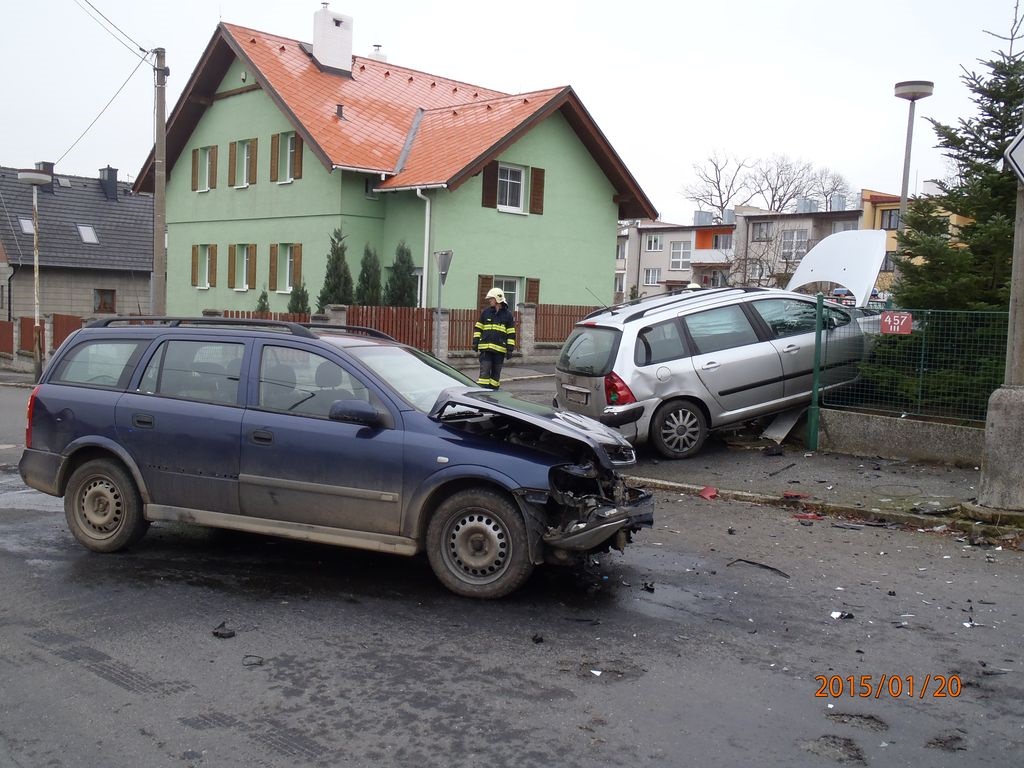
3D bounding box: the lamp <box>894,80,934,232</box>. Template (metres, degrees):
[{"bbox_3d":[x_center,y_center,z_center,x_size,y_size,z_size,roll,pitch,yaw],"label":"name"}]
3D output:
[{"bbox_3d":[5.976,-2.258,14.524,0.590,4.650,0.590,2,6,0],"label":"lamp"}]

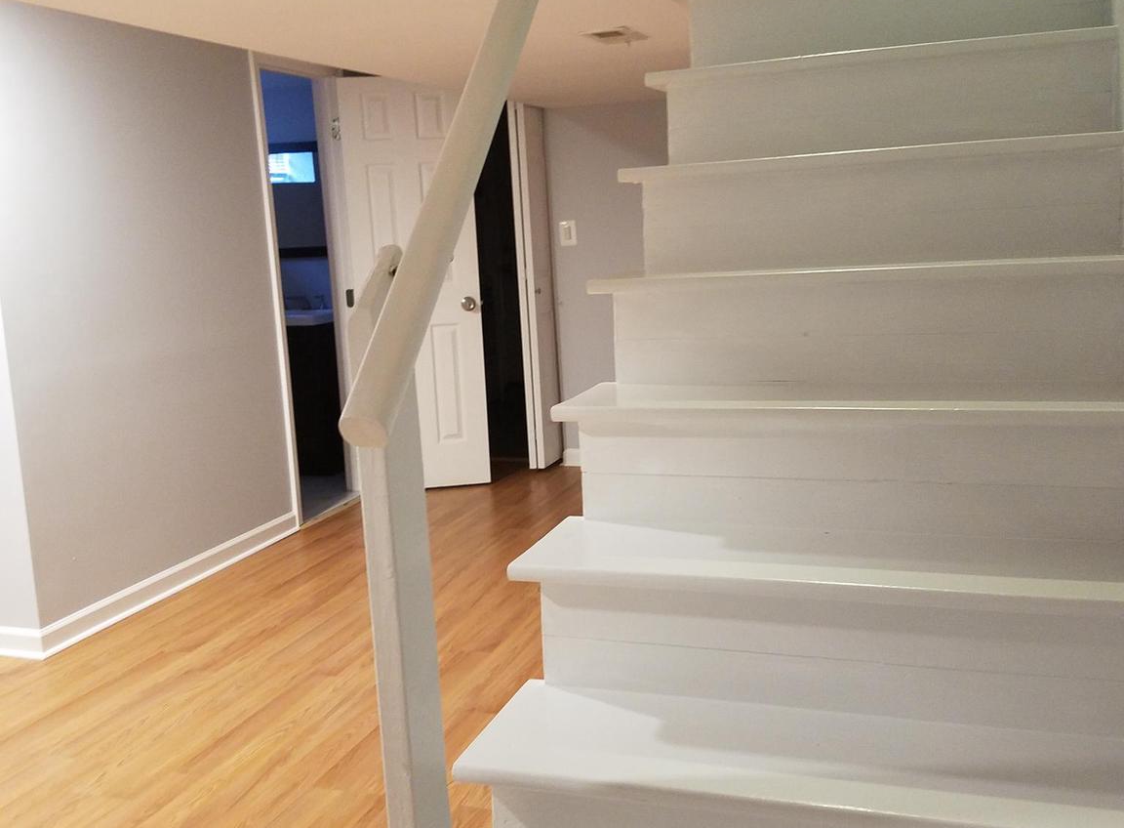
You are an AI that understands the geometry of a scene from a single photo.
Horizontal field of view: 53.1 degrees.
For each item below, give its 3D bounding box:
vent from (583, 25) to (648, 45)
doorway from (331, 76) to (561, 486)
[{"bbox_3d":[0.182,-1.185,3.524,0.155,0.015,0.250,1,11,20],"label":"vent"},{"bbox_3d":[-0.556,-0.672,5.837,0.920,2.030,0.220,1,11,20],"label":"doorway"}]

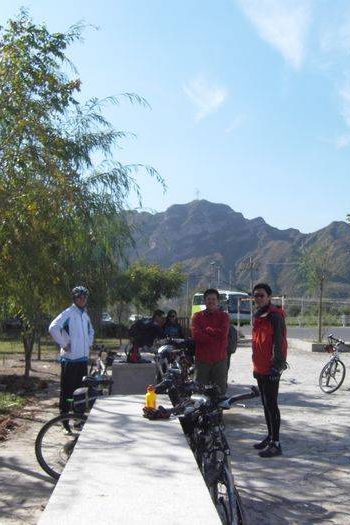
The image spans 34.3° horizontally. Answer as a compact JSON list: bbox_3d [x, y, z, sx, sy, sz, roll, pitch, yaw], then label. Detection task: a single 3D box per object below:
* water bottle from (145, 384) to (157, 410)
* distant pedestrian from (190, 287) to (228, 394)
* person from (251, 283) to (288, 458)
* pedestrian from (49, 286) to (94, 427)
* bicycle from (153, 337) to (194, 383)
[{"bbox_3d":[-0.166,0.944,3.992,0.075,0.175,0.075,0,-5,0],"label":"water bottle"},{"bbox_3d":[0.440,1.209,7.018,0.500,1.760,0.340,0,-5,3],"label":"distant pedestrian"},{"bbox_3d":[1.000,1.113,5.992,0.340,1.760,0.470,4,-7,-37],"label":"person"},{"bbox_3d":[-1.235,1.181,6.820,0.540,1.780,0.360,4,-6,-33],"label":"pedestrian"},{"bbox_3d":[0.007,1.679,8.280,0.600,1.060,1.650,0,-5,3],"label":"bicycle"}]

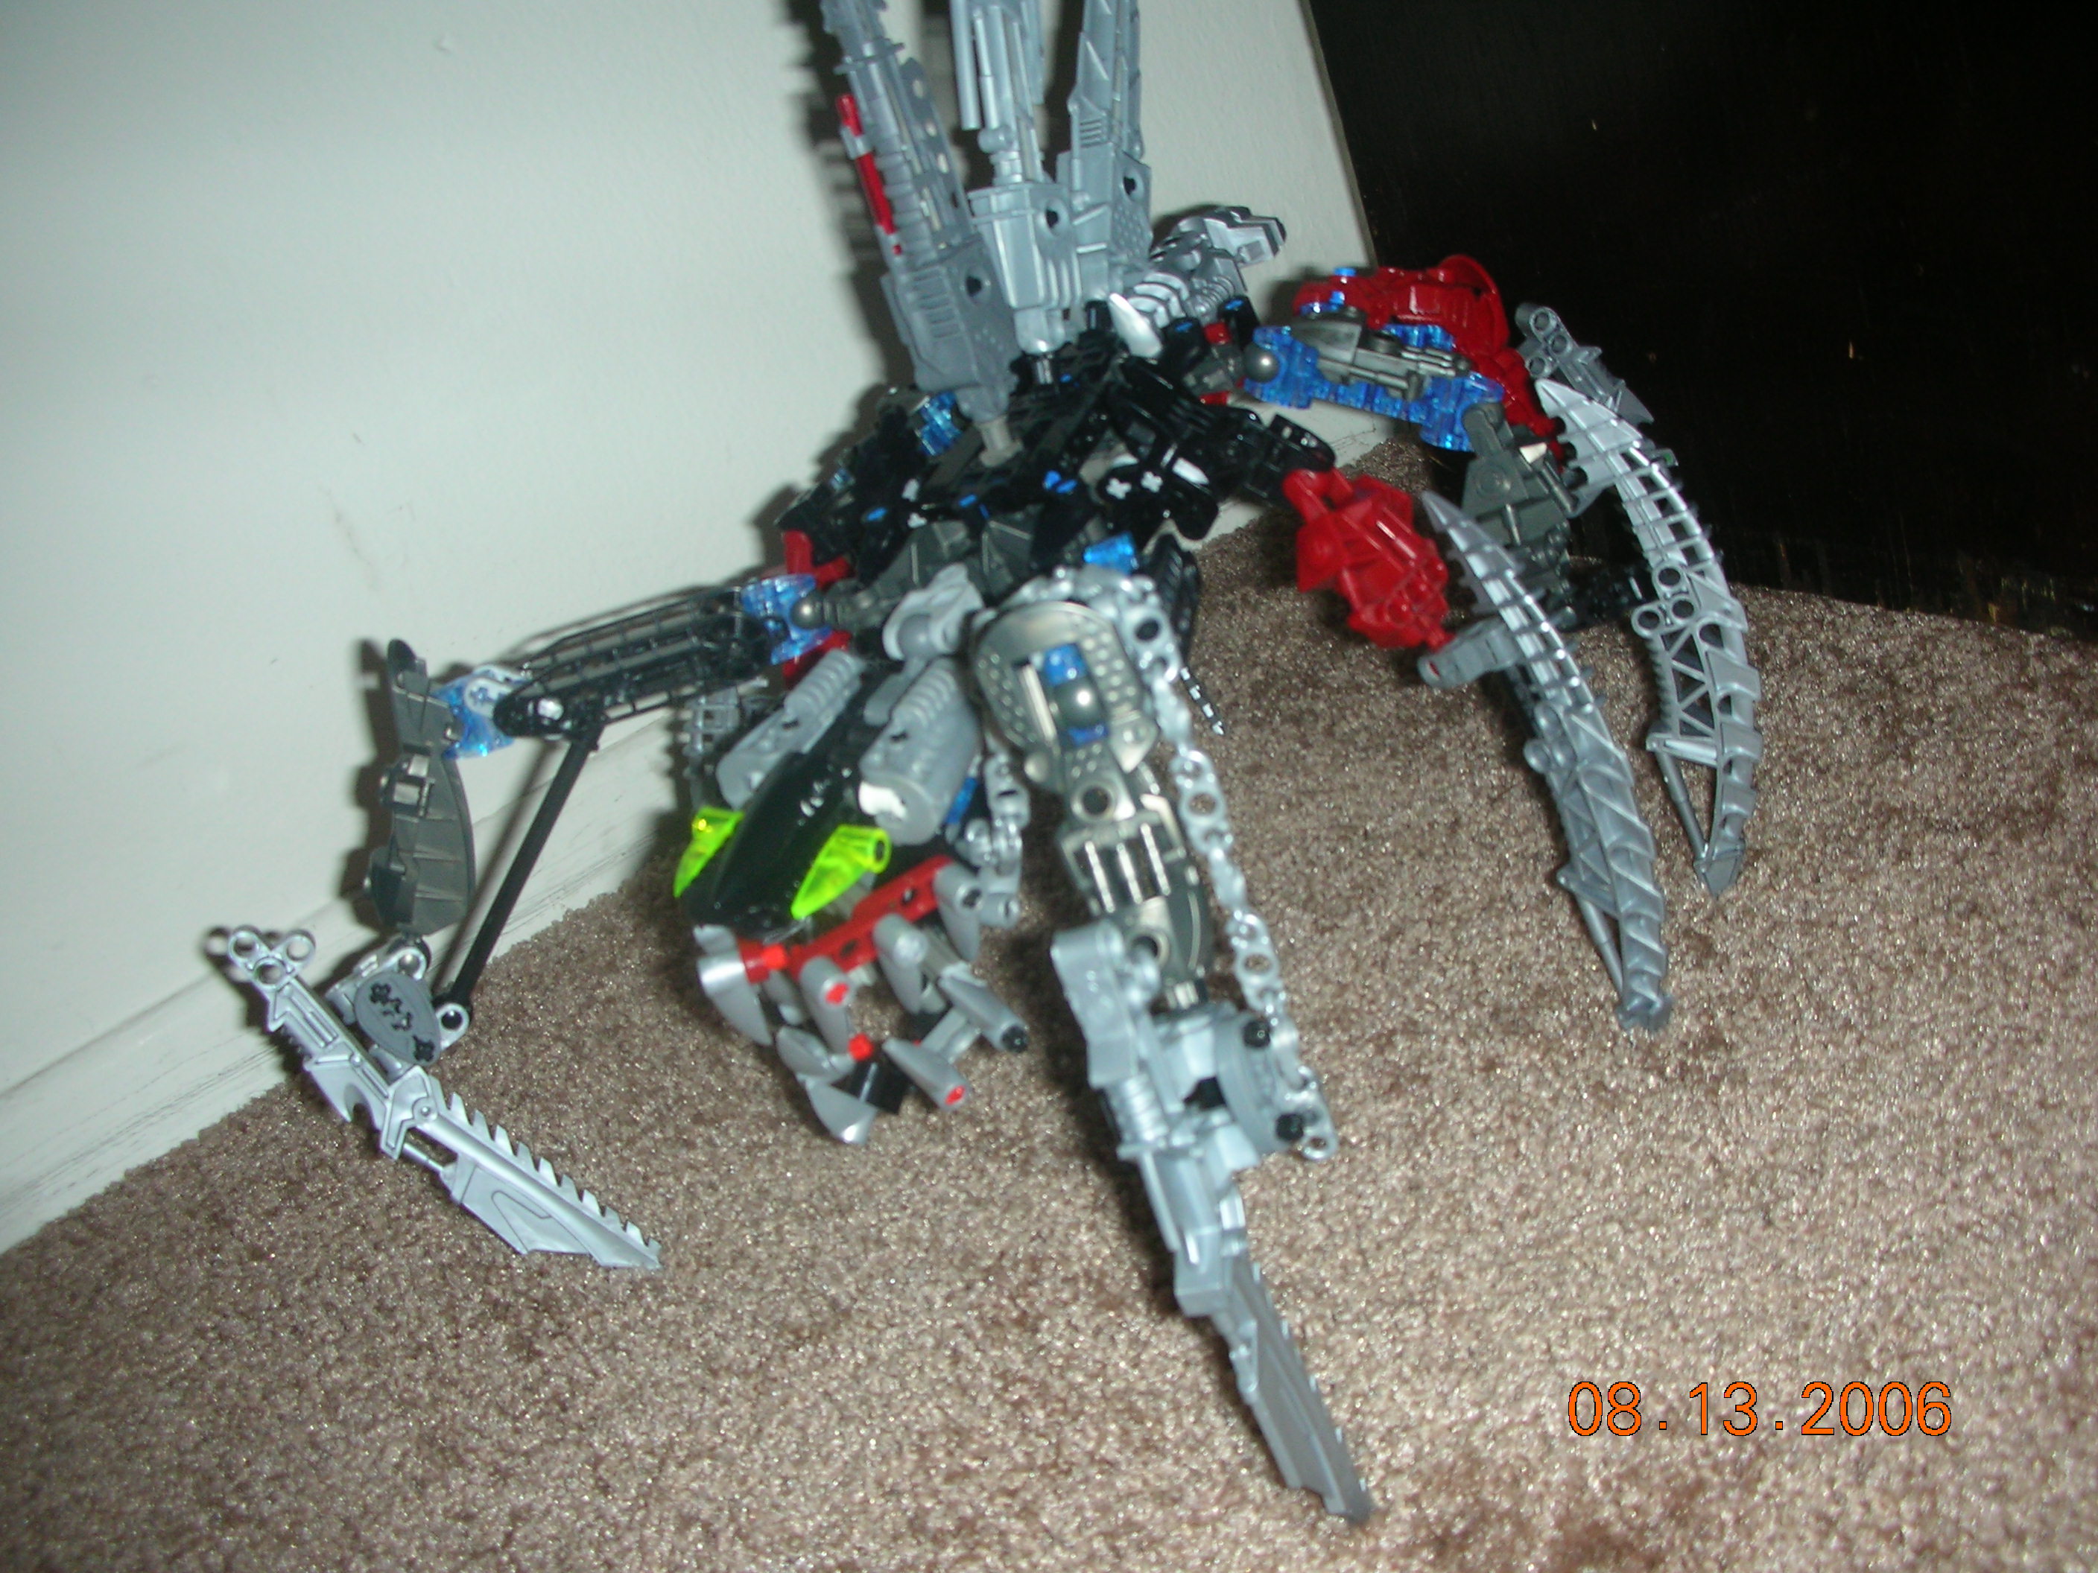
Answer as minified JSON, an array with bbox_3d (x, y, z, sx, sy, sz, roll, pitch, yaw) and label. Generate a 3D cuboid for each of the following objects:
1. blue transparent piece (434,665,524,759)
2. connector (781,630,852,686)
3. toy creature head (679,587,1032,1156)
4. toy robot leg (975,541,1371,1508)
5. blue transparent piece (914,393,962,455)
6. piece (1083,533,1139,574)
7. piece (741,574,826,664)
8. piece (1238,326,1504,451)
[{"bbox_3d":[-0.128,-0.017,0.478,0.017,0.021,0.019,0,16,39],"label":"blue transparent piece"},{"bbox_3d":[-0.059,-0.033,0.540,0.018,0.012,0.013,-9,27,25],"label":"connector"},{"bbox_3d":[-0.039,0.014,0.445,0.058,0.060,0.095,-5,58,32],"label":"toy creature head"},{"bbox_3d":[0.024,0.045,0.395,0.043,0.055,0.185,-17,65,0],"label":"toy robot leg"},{"bbox_3d":[-0.030,-0.098,0.575,0.012,0.015,0.012,1,32,40],"label":"blue transparent piece"},{"bbox_3d":[0.014,-0.055,0.500,0.013,0.009,0.012,-13,25,18],"label":"piece"},{"bbox_3d":[-0.069,-0.044,0.550,0.018,0.022,0.022,0,16,39],"label":"piece"},{"bbox_3d":[0.087,-0.108,0.575,0.080,0.022,0.019,25,49,35],"label":"piece"}]

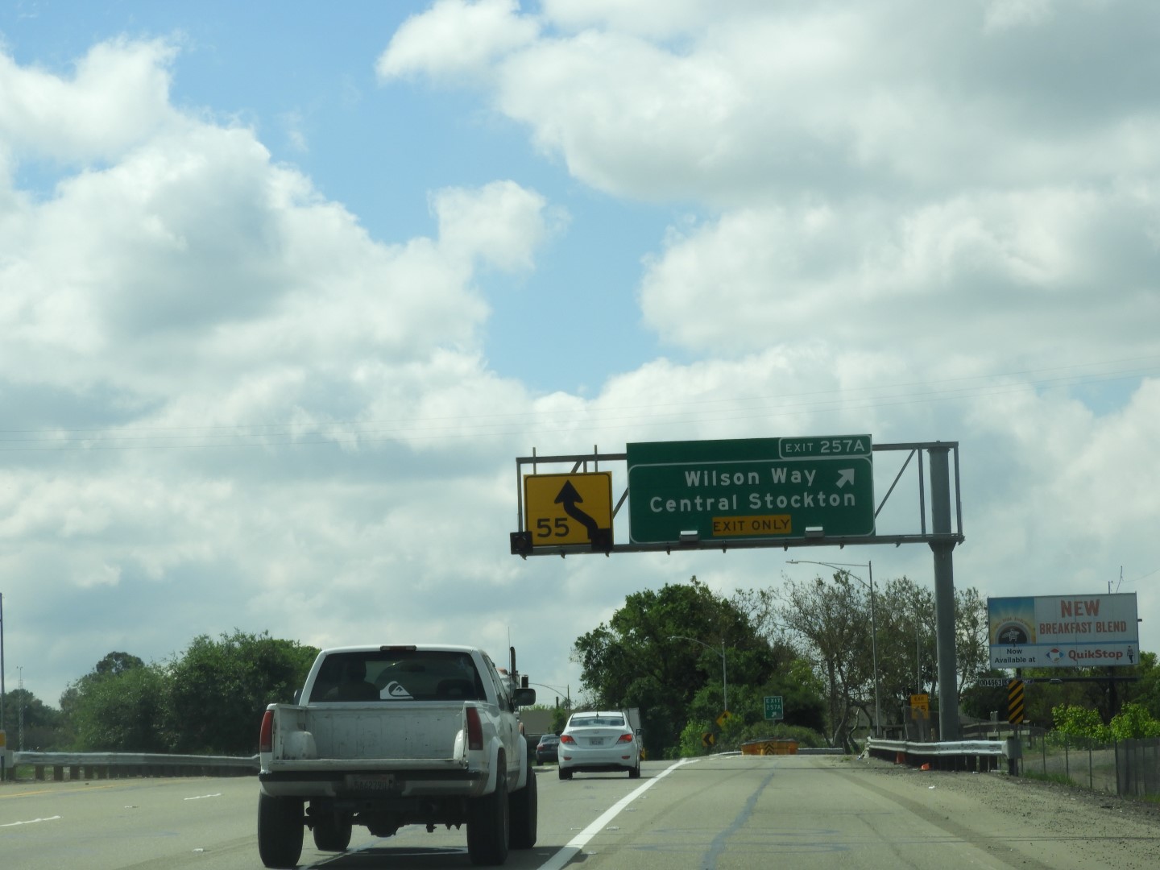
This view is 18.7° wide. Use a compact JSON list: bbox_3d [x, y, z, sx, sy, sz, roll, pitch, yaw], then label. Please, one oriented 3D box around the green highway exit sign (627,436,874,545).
[{"bbox_3d":[4.656,1.488,95.500,6.650,2.740,0.150,-2,-5,3],"label":"green highway exit sign"}]

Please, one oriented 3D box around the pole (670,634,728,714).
[{"bbox_3d":[9.483,20.734,280.000,4.400,9.800,0.350,-2,-5,0],"label":"pole"}]

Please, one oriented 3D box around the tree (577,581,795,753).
[{"bbox_3d":[8.577,19.742,300.000,18.500,15.500,16.500,-2,-5,3],"label":"tree"}]

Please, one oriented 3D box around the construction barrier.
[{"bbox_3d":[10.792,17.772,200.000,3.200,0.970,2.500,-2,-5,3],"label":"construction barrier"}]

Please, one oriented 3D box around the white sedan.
[{"bbox_3d":[0.450,6.673,75.958,1.720,1.450,4.370,-1,-5,2],"label":"white sedan"}]

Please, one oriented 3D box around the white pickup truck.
[{"bbox_3d":[-1.632,2.908,32.397,2.120,1.980,5.550,-1,-5,3],"label":"white pickup truck"}]

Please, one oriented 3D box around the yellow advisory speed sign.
[{"bbox_3d":[-0.299,2.048,95.800,2.390,2.000,0.120,-2,-5,3],"label":"yellow advisory speed sign"}]

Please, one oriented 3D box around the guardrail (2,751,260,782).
[{"bbox_3d":[-13.530,10.751,114.000,0.550,0.760,48.500,-2,-5,2],"label":"guardrail"}]

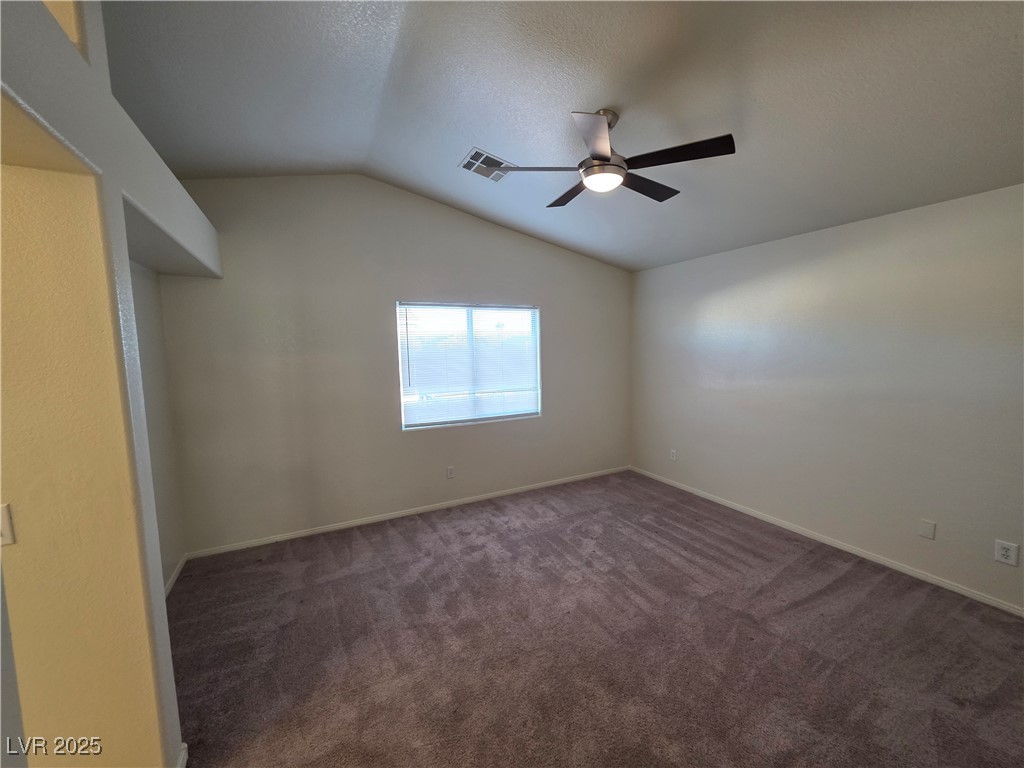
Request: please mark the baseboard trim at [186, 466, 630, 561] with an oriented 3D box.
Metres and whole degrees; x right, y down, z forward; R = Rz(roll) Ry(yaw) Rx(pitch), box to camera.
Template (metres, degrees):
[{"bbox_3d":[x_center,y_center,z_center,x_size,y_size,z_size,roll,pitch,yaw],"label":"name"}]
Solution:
[{"bbox_3d":[-0.445,1.184,3.862,4.410,0.066,0.014,-3,6,-28],"label":"baseboard trim"}]

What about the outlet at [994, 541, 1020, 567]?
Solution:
[{"bbox_3d":[2.890,0.990,2.246,0.008,0.120,0.076,-3,6,-28],"label":"outlet"}]

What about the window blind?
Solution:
[{"bbox_3d":[-0.357,-0.188,3.800,1.470,1.140,0.050,-3,6,-28],"label":"window blind"}]

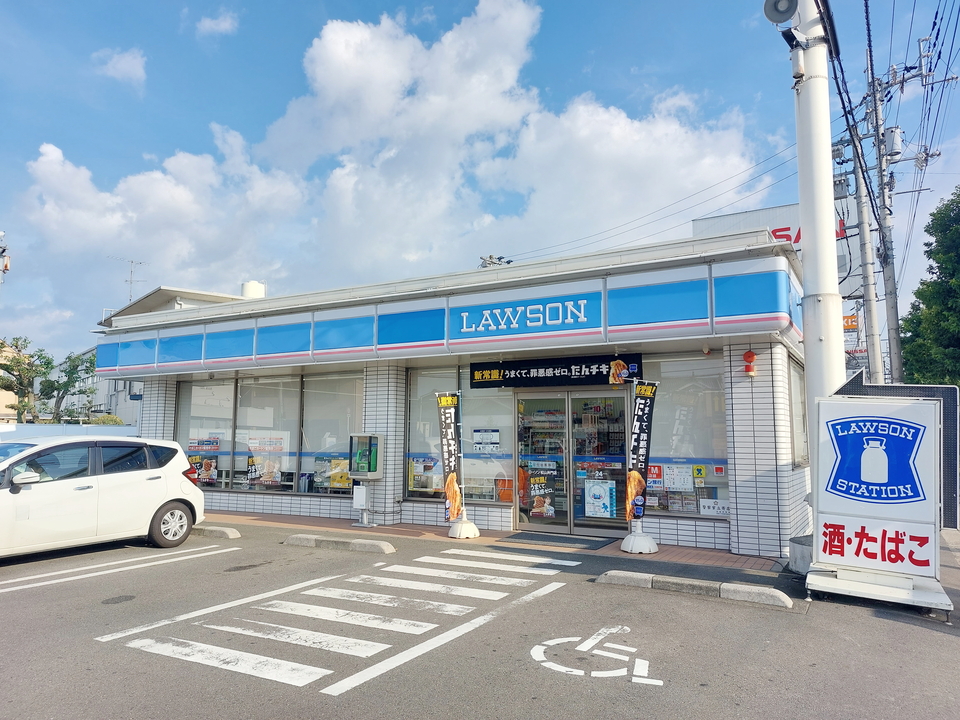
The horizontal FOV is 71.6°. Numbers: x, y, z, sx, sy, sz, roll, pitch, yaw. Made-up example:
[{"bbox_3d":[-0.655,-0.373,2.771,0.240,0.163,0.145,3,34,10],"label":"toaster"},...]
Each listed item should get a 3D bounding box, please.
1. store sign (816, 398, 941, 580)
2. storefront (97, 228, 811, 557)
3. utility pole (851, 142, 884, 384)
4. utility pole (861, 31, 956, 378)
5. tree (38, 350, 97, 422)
[{"bbox_3d":[3.694,1.158,6.226,1.000,1.580,0.250,0,-6,29],"label":"store sign"},{"bbox_3d":[-0.172,1.182,14.642,13.460,4.010,9.000,-4,-8,28],"label":"storefront"},{"bbox_3d":[8.320,-0.844,14.057,0.330,8.290,0.330,-4,-8,28],"label":"utility pole"},{"bbox_3d":[11.685,-2.555,17.518,2.070,12.600,0.800,-4,-8,28],"label":"utility pole"},{"bbox_3d":[-12.378,1.748,19.744,2.000,4.100,2.000,-4,-8,28],"label":"tree"}]

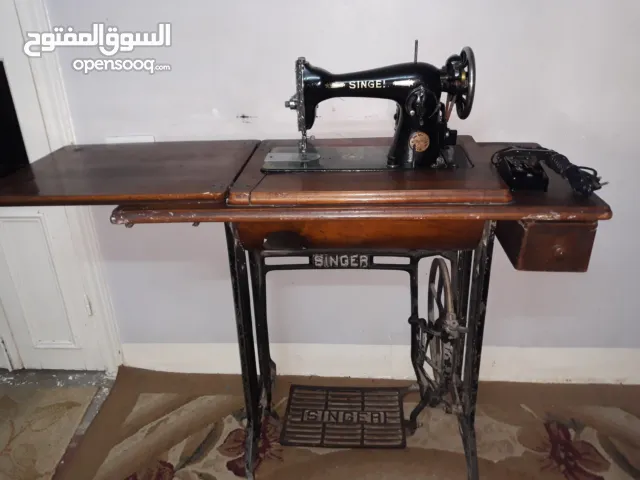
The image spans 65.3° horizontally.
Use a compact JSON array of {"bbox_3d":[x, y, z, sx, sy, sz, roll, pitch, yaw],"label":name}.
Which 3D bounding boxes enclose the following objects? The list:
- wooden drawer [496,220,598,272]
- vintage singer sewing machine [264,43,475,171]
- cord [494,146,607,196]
[{"bbox_3d":[0.455,-0.061,1.077,0.134,0.113,0.322,0,27,4],"label":"wooden drawer"},{"bbox_3d":[0.101,-0.296,1.074,0.451,0.243,0.174,0,27,4],"label":"vintage singer sewing machine"},{"bbox_3d":[0.450,-0.145,1.016,0.173,0.045,0.188,0,27,4],"label":"cord"}]

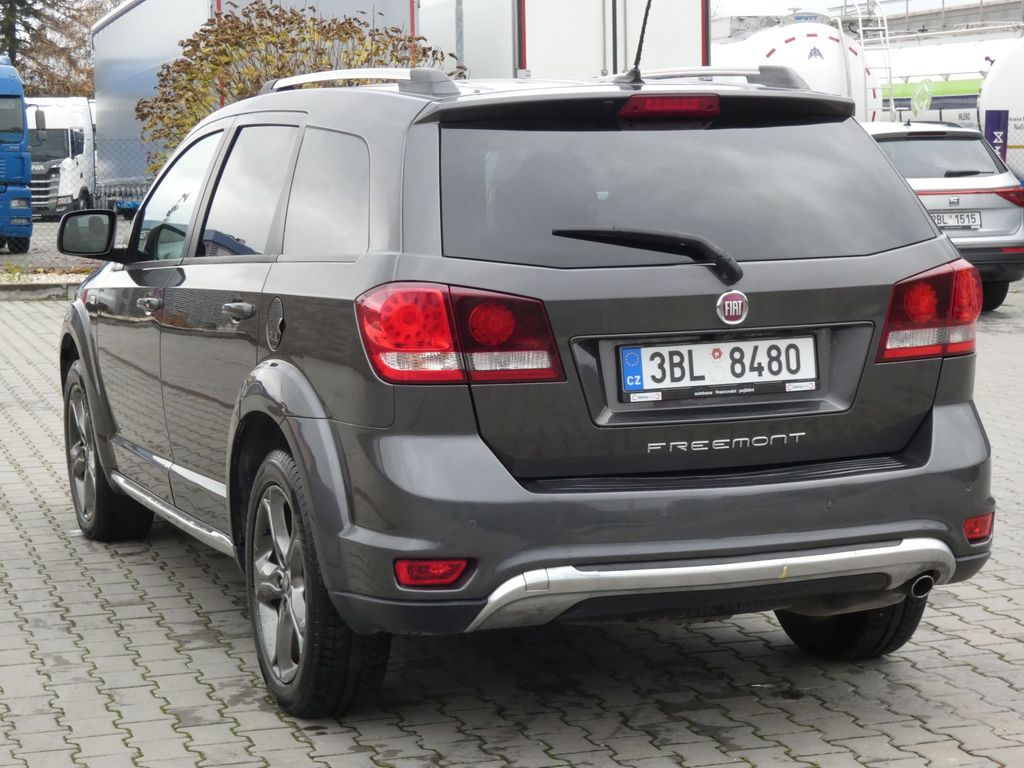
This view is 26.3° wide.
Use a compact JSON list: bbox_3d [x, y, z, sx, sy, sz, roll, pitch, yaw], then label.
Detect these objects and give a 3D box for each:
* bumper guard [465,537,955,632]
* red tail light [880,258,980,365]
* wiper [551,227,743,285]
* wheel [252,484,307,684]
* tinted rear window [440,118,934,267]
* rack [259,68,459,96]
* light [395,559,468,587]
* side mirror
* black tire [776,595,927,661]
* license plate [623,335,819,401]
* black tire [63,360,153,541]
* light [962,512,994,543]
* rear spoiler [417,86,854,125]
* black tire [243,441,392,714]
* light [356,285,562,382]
[{"bbox_3d":[0.546,0.478,5.309,1.330,0.178,0.220,-3,7,-21],"label":"bumper guard"},{"bbox_3d":[1.076,-0.190,5.585,0.473,0.243,0.128,-6,8,-39],"label":"red tail light"},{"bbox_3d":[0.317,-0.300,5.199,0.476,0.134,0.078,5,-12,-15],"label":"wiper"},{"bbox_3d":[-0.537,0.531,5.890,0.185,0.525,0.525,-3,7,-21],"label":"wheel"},{"bbox_3d":[0.442,-0.481,5.430,1.360,0.510,0.100,-3,-32,-21],"label":"tinted rear window"},{"bbox_3d":[-0.483,-0.849,6.264,0.085,0.090,1.750,-4,7,-23],"label":"rack"},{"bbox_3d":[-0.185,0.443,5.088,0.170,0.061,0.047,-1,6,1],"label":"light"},{"bbox_3d":[-1.494,-0.526,7.739,0.245,0.185,0.170,-3,7,-21],"label":"side mirror"},{"bbox_3d":[0.944,0.435,6.429,0.231,0.720,0.722,-3,7,-21],"label":"black tire"},{"bbox_3d":[0.509,-0.045,5.319,0.525,0.118,0.020,-3,-2,-21],"label":"license plate"},{"bbox_3d":[-1.578,0.251,8.541,0.231,0.720,0.722,-3,7,-21],"label":"black tire"},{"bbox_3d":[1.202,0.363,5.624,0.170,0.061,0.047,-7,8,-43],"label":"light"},{"bbox_3d":[0.356,-0.713,5.616,1.250,0.105,0.260,-3,7,-21],"label":"rear spoiler"},{"bbox_3d":[-0.528,0.525,5.893,0.230,0.715,0.720,-3,7,-21],"label":"black tire"},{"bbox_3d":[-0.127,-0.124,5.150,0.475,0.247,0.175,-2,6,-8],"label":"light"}]

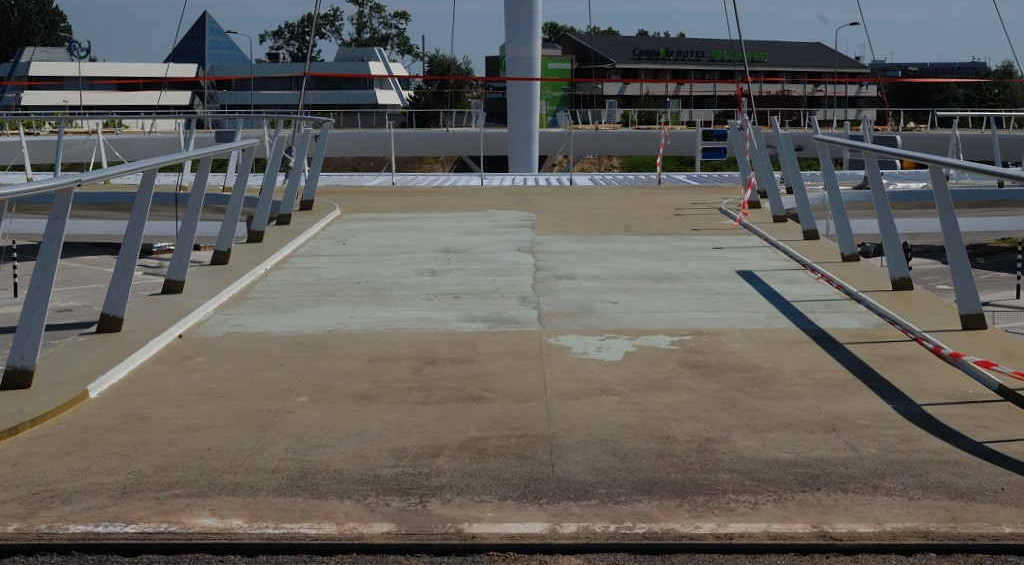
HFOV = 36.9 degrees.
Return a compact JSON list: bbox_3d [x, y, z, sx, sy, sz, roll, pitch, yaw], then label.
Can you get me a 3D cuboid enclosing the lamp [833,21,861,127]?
[{"bbox_3d":[25.404,-14.059,117.167,2.100,11.584,0.400,0,7,0],"label":"lamp"}]

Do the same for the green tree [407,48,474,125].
[{"bbox_3d":[-6.579,-16.603,144.045,6.200,10.605,5.800,0,7,0],"label":"green tree"}]

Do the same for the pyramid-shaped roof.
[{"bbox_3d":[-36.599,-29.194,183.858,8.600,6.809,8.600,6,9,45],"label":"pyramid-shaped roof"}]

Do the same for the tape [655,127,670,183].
[{"bbox_3d":[2.777,-2.356,28.317,0.280,1.095,0.200,0,7,0],"label":"tape"}]

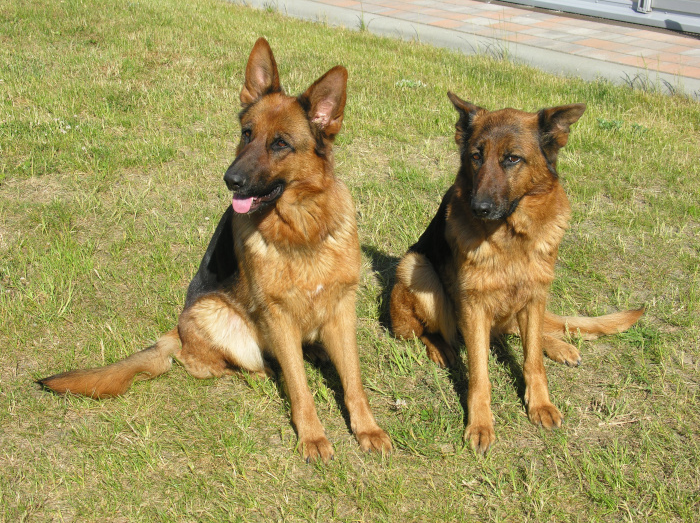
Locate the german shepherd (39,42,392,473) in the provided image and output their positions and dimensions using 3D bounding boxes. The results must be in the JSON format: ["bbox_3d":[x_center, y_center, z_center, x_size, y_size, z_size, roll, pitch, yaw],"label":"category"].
[{"bbox_3d":[-0.272,-0.064,2.899,0.640,0.810,0.660,-9,22,-23],"label":"german shepherd"}]

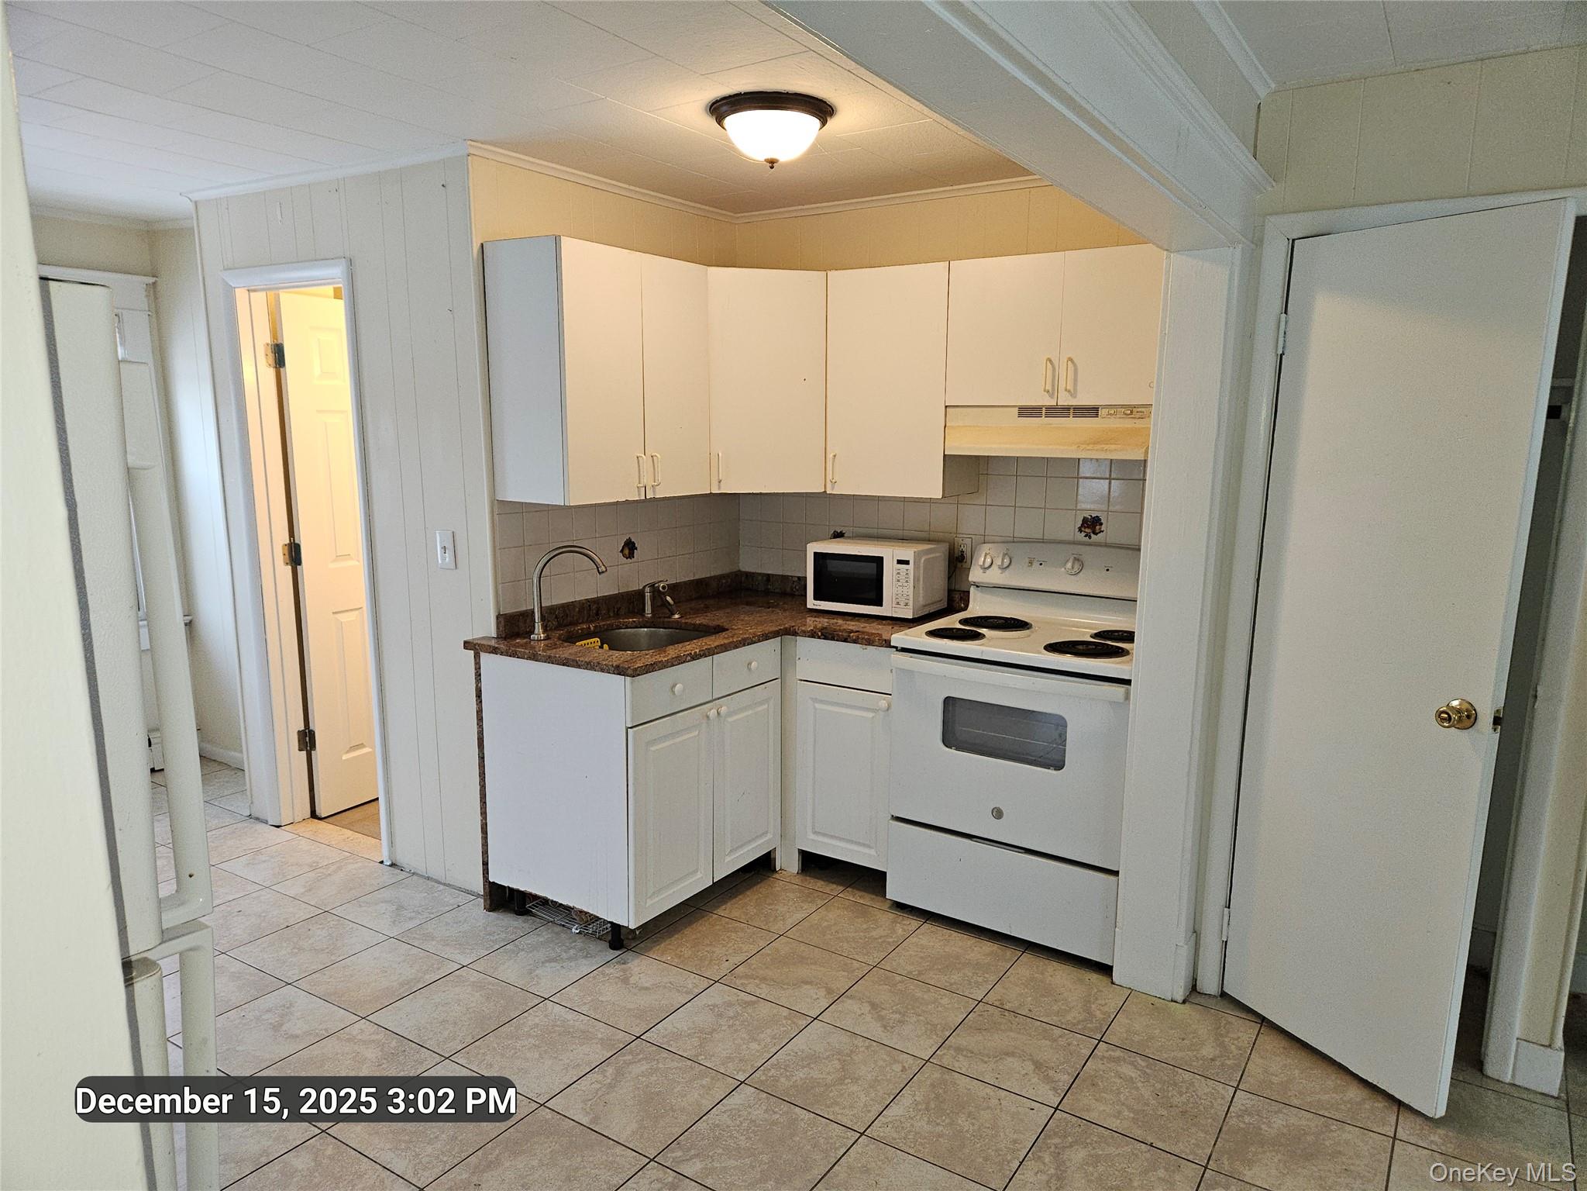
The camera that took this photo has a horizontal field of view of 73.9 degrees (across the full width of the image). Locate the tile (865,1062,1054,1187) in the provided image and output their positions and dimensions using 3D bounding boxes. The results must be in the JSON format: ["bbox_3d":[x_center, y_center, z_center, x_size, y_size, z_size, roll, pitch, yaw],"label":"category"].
[{"bbox_3d":[0.392,1.224,2.447,0.332,0.010,0.332,6,11,33],"label":"tile"}]

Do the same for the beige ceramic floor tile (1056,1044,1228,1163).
[{"bbox_3d":[0.860,1.213,2.545,0.332,0.010,0.332,6,11,33],"label":"beige ceramic floor tile"}]

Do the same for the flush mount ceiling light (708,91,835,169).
[{"bbox_3d":[-0.058,-1.205,2.790,0.330,0.148,0.330,1,9,0],"label":"flush mount ceiling light"}]

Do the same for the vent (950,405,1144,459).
[{"bbox_3d":[0.878,-0.530,3.403,0.755,0.162,0.448,6,11,33],"label":"vent"}]

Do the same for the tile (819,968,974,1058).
[{"bbox_3d":[0.293,1.146,2.909,0.334,0.010,0.334,6,11,32],"label":"tile"}]

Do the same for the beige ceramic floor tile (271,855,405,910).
[{"bbox_3d":[-1.594,1.009,3.716,0.334,0.010,0.334,6,11,32],"label":"beige ceramic floor tile"}]

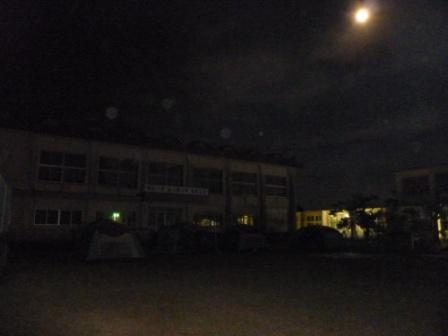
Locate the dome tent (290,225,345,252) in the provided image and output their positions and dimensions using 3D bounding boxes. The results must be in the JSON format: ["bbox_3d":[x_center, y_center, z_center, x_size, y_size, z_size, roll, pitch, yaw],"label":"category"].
[{"bbox_3d":[5.250,4.192,18.748,2.750,1.550,2.500,1,-11,-6],"label":"dome tent"}]

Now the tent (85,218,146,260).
[{"bbox_3d":[-5.450,3.513,15.823,2.450,1.800,2.300,5,-12,-25],"label":"tent"}]

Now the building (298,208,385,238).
[{"bbox_3d":[18.400,8.912,51.745,6.500,4.500,15.500,7,-13,-34],"label":"building"}]

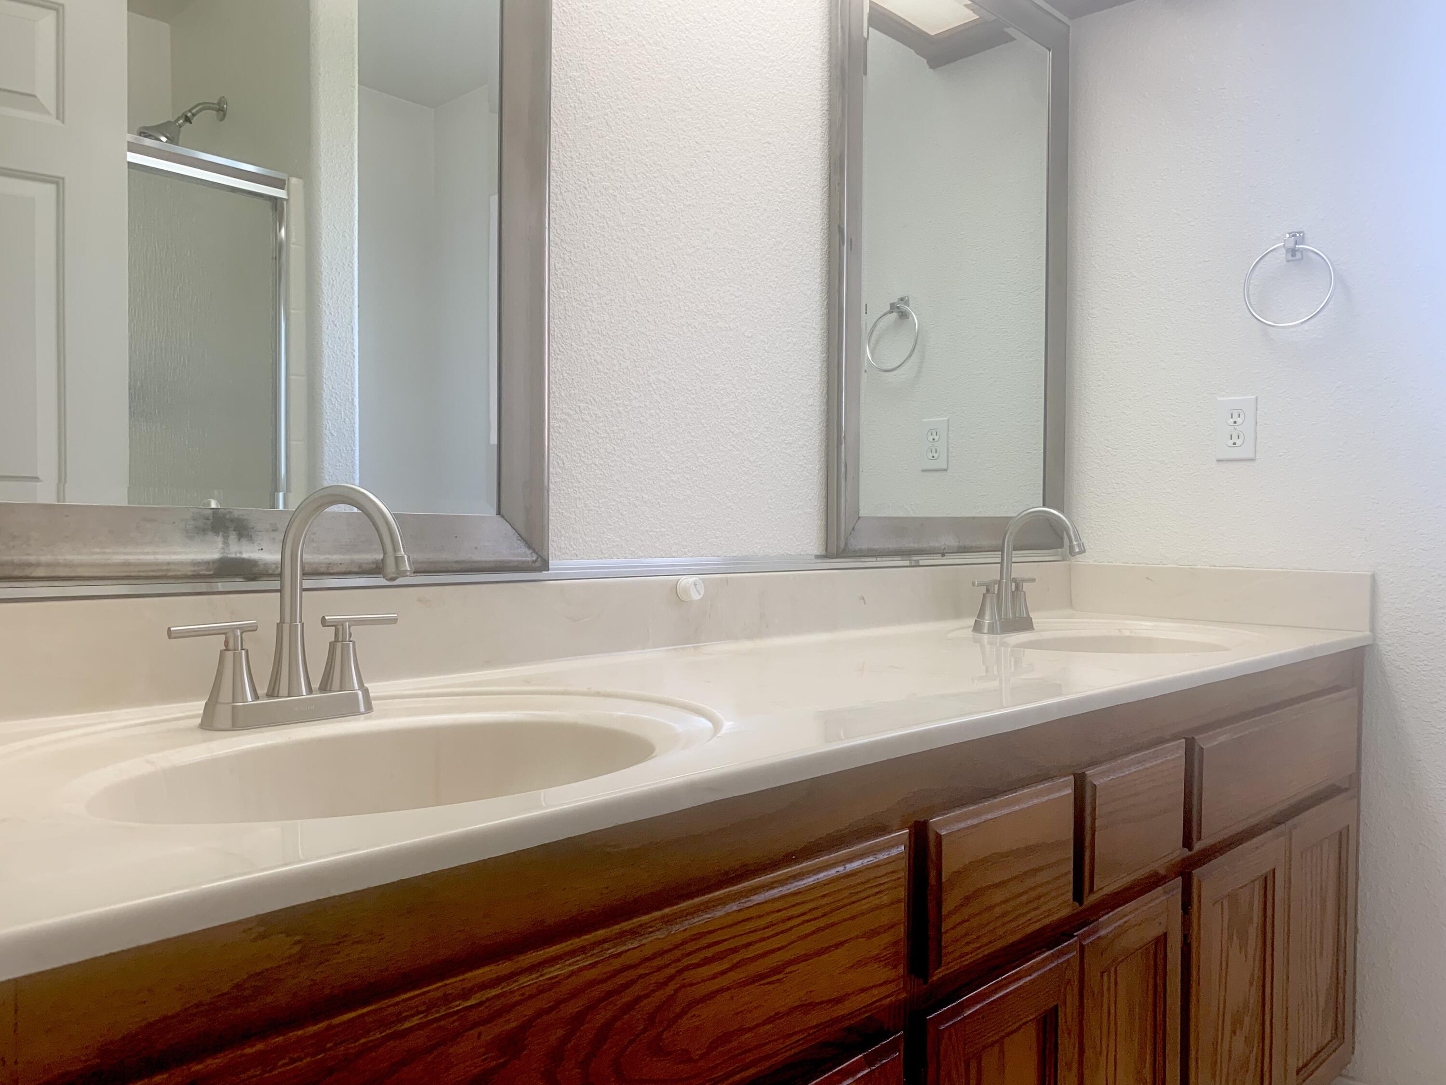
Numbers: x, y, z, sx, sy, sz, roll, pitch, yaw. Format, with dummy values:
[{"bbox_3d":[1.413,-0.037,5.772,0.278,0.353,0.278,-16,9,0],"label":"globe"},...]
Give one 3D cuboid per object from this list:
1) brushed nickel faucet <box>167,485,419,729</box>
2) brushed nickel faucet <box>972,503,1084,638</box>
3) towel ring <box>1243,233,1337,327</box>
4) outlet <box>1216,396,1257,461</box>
[{"bbox_3d":[-0.347,0.054,0.930,0.204,0.207,0.173,-1,1,-45],"label":"brushed nickel faucet"},{"bbox_3d":[0.515,0.045,1.776,0.203,0.207,0.177,-1,1,-45],"label":"brushed nickel faucet"},{"bbox_3d":[1.003,-0.464,1.917,0.047,0.172,0.149,-1,1,-45],"label":"towel ring"},{"bbox_3d":[0.948,-0.210,2.005,0.006,0.116,0.070,-1,1,-45],"label":"outlet"}]

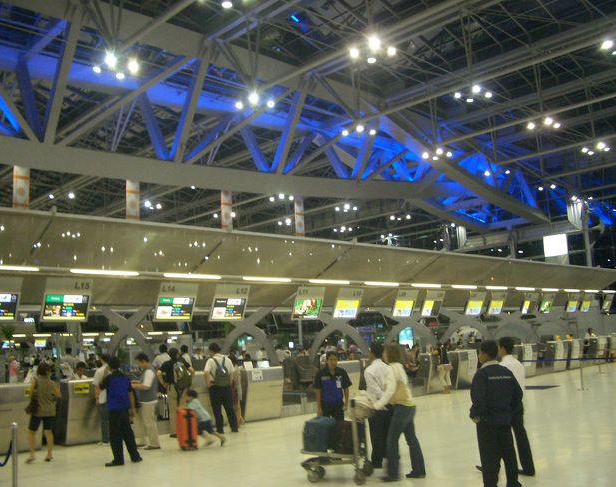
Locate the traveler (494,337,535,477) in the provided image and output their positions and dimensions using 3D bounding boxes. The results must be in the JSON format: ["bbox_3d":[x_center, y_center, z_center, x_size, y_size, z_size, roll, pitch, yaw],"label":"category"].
[{"bbox_3d":[2.494,2.039,8.296,0.520,1.730,0.580,5,-11,-41],"label":"traveler"}]

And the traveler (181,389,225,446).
[{"bbox_3d":[-1.806,3.025,11.427,0.620,1.000,0.400,1,-9,-22],"label":"traveler"}]

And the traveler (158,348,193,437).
[{"bbox_3d":[-2.638,2.926,12.868,0.600,1.720,0.500,5,-12,-43],"label":"traveler"}]

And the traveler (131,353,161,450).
[{"bbox_3d":[-2.773,2.722,11.353,0.480,1.680,0.500,-2,-8,-2],"label":"traveler"}]

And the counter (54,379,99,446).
[{"bbox_3d":[-4.257,3.221,12.672,1.150,1.150,0.650,5,-11,-43],"label":"counter"}]

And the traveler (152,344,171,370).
[{"bbox_3d":[-3.220,3.054,14.538,0.500,1.720,0.380,2,-9,-28],"label":"traveler"}]

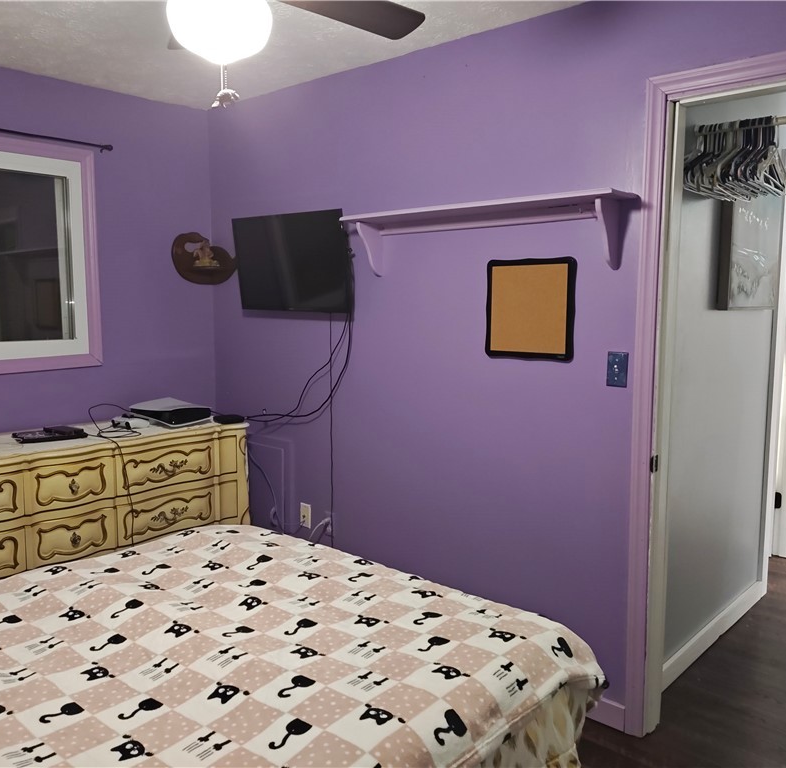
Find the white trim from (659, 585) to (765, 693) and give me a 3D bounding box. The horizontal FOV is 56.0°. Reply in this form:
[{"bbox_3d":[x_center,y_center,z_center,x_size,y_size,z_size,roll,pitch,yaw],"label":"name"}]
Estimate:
[{"bbox_3d":[1.410,1.069,3.225,0.017,0.088,1.310,6,9,42],"label":"white trim"}]

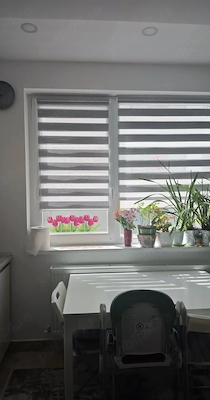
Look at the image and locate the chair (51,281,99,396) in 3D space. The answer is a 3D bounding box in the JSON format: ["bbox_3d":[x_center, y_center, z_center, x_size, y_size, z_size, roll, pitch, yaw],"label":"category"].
[{"bbox_3d":[-0.130,1.041,1.949,0.460,0.770,0.430,0,2,4],"label":"chair"}]

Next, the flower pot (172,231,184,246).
[{"bbox_3d":[0.725,0.383,2.649,0.120,0.141,0.120,-1,2,0],"label":"flower pot"}]

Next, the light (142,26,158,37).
[{"bbox_3d":[0.342,-1.274,2.004,0.122,0.030,0.122,-1,2,-4],"label":"light"}]

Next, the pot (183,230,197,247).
[{"bbox_3d":[0.860,0.385,2.659,0.124,0.141,0.124,-1,2,0],"label":"pot"}]

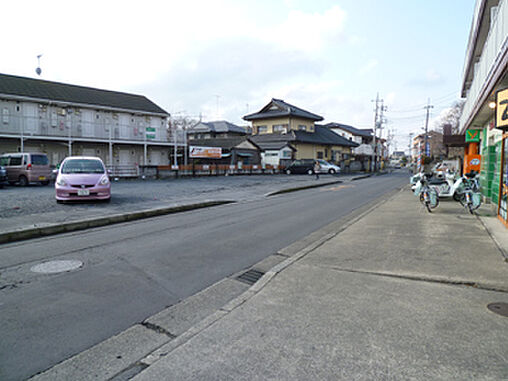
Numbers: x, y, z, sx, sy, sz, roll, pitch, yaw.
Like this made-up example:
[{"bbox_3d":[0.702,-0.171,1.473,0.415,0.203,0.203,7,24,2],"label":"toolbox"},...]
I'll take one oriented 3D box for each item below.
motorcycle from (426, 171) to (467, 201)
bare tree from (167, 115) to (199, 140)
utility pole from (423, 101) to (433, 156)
[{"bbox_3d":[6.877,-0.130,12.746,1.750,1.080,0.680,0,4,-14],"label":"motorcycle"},{"bbox_3d":[-8.797,-5.637,43.729,3.800,7.300,3.800,0,4,0],"label":"bare tree"},{"bbox_3d":[20.438,-6.296,41.661,0.900,9.300,0.500,3,5,27],"label":"utility pole"}]

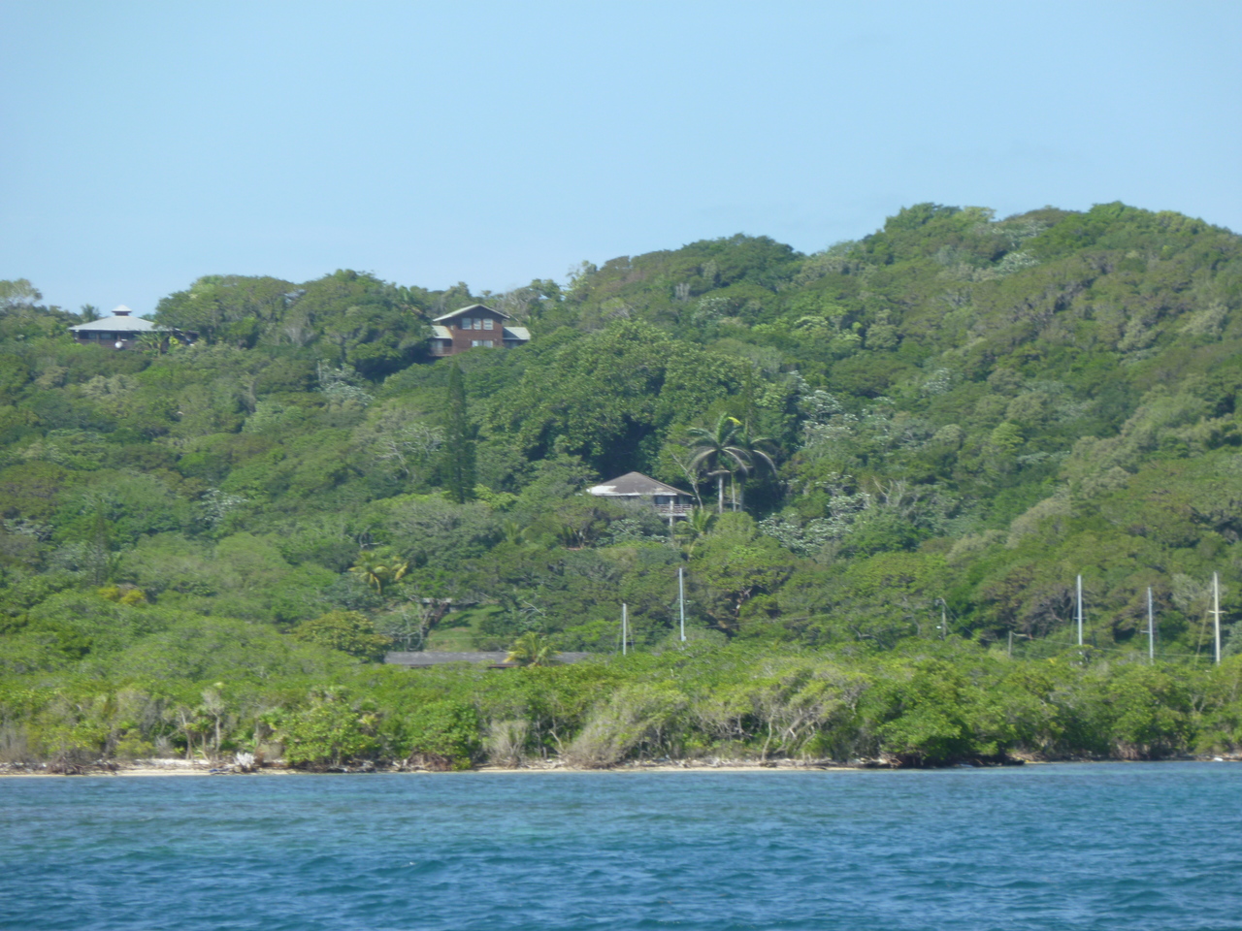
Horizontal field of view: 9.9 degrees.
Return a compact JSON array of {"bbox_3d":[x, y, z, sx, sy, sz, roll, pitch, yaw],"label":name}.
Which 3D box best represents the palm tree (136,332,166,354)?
[{"bbox_3d":[-59.275,-15.100,904.932,3.800,3.700,3.600,0,-2,0],"label":"palm tree"}]

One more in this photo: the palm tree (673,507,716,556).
[{"bbox_3d":[8.455,7.781,814.885,5.000,6.200,5.000,0,-2,0],"label":"palm tree"}]

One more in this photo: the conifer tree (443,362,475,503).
[{"bbox_3d":[-19.066,-3.462,849.671,4.100,17.800,4.100,0,-2,0],"label":"conifer tree"}]

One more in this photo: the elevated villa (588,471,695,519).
[{"bbox_3d":[2.443,3.779,831.887,10.800,6.100,10.400,-1,-2,10],"label":"elevated villa"}]

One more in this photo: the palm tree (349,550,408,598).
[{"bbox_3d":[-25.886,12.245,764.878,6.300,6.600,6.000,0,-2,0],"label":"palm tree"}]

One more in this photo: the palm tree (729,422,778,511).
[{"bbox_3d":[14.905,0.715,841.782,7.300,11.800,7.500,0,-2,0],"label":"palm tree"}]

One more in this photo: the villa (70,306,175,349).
[{"bbox_3d":[-64.203,-17.603,924.885,13.800,6.200,12.800,0,-2,-6],"label":"villa"}]

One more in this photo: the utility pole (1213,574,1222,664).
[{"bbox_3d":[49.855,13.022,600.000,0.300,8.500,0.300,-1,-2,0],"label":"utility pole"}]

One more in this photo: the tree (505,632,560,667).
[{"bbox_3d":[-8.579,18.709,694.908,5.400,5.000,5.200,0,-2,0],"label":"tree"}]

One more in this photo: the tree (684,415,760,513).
[{"bbox_3d":[11.735,0.281,834.774,8.800,12.200,8.600,0,-2,0],"label":"tree"}]

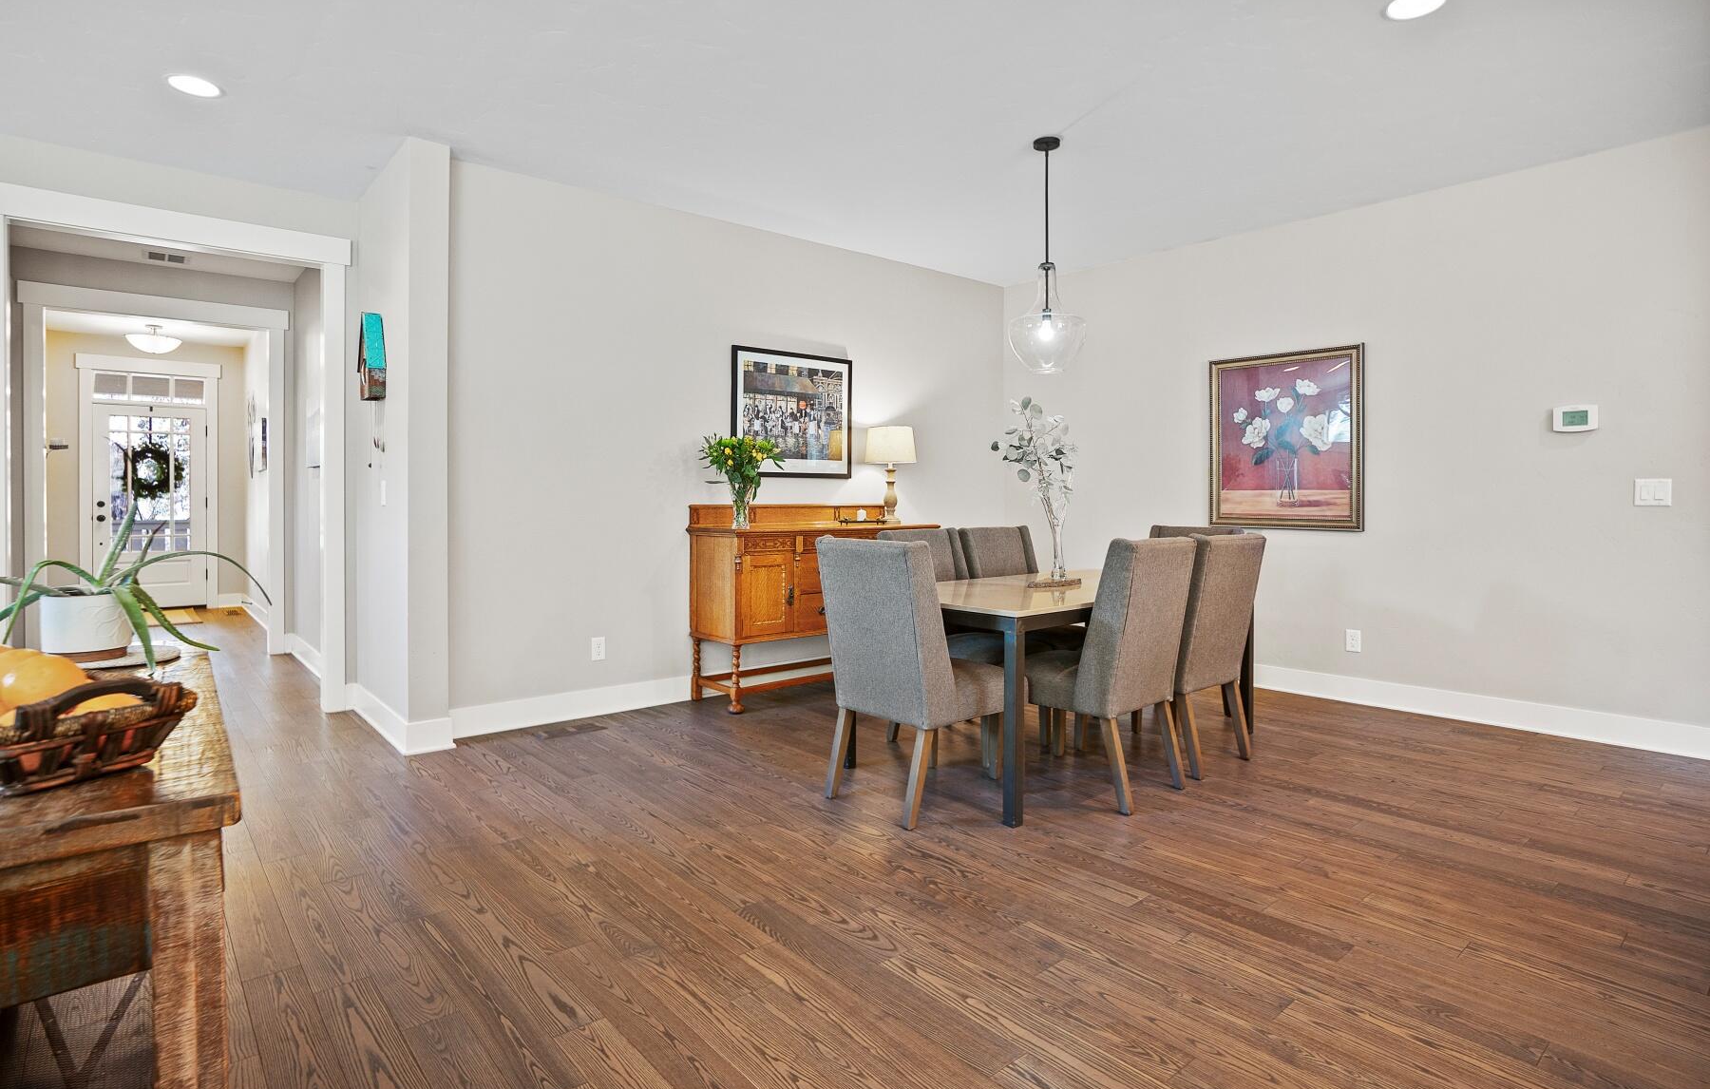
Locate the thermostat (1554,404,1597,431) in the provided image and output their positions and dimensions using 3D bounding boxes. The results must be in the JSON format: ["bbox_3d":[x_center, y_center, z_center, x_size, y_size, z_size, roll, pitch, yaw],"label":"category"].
[{"bbox_3d":[3.363,-0.589,3.767,0.030,0.118,0.152,-2,3,-42],"label":"thermostat"}]

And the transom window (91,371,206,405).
[{"bbox_3d":[-7.153,-1.577,8.180,0.880,0.270,0.060,-2,2,-38],"label":"transom window"}]

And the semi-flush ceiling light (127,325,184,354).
[{"bbox_3d":[-6.556,-1.912,7.550,0.390,0.270,0.390,-2,2,-38],"label":"semi-flush ceiling light"}]

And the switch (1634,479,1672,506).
[{"bbox_3d":[3.559,-0.229,3.600,0.010,0.120,0.120,-2,3,-42],"label":"switch"}]

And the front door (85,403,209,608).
[{"bbox_3d":[-7.183,-0.388,8.230,0.900,2.070,0.060,-2,2,-38],"label":"front door"}]

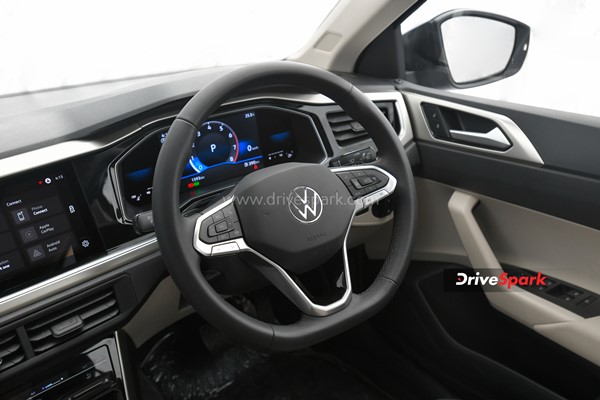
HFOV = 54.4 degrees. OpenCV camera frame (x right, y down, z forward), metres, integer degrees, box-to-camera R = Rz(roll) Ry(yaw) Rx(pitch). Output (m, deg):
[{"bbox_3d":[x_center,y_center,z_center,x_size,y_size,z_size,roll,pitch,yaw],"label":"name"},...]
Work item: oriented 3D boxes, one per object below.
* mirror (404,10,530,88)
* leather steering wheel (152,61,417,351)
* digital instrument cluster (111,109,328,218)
[{"bbox_3d":[0.323,-0.288,1.110,0.225,0.148,0.115,-11,26,-21],"label":"mirror"},{"bbox_3d":[-0.016,0.002,0.745,0.370,0.352,0.095,-18,2,-33],"label":"leather steering wheel"},{"bbox_3d":[-0.112,-0.065,0.857,0.325,0.108,0.040,-18,3,-33],"label":"digital instrument cluster"}]

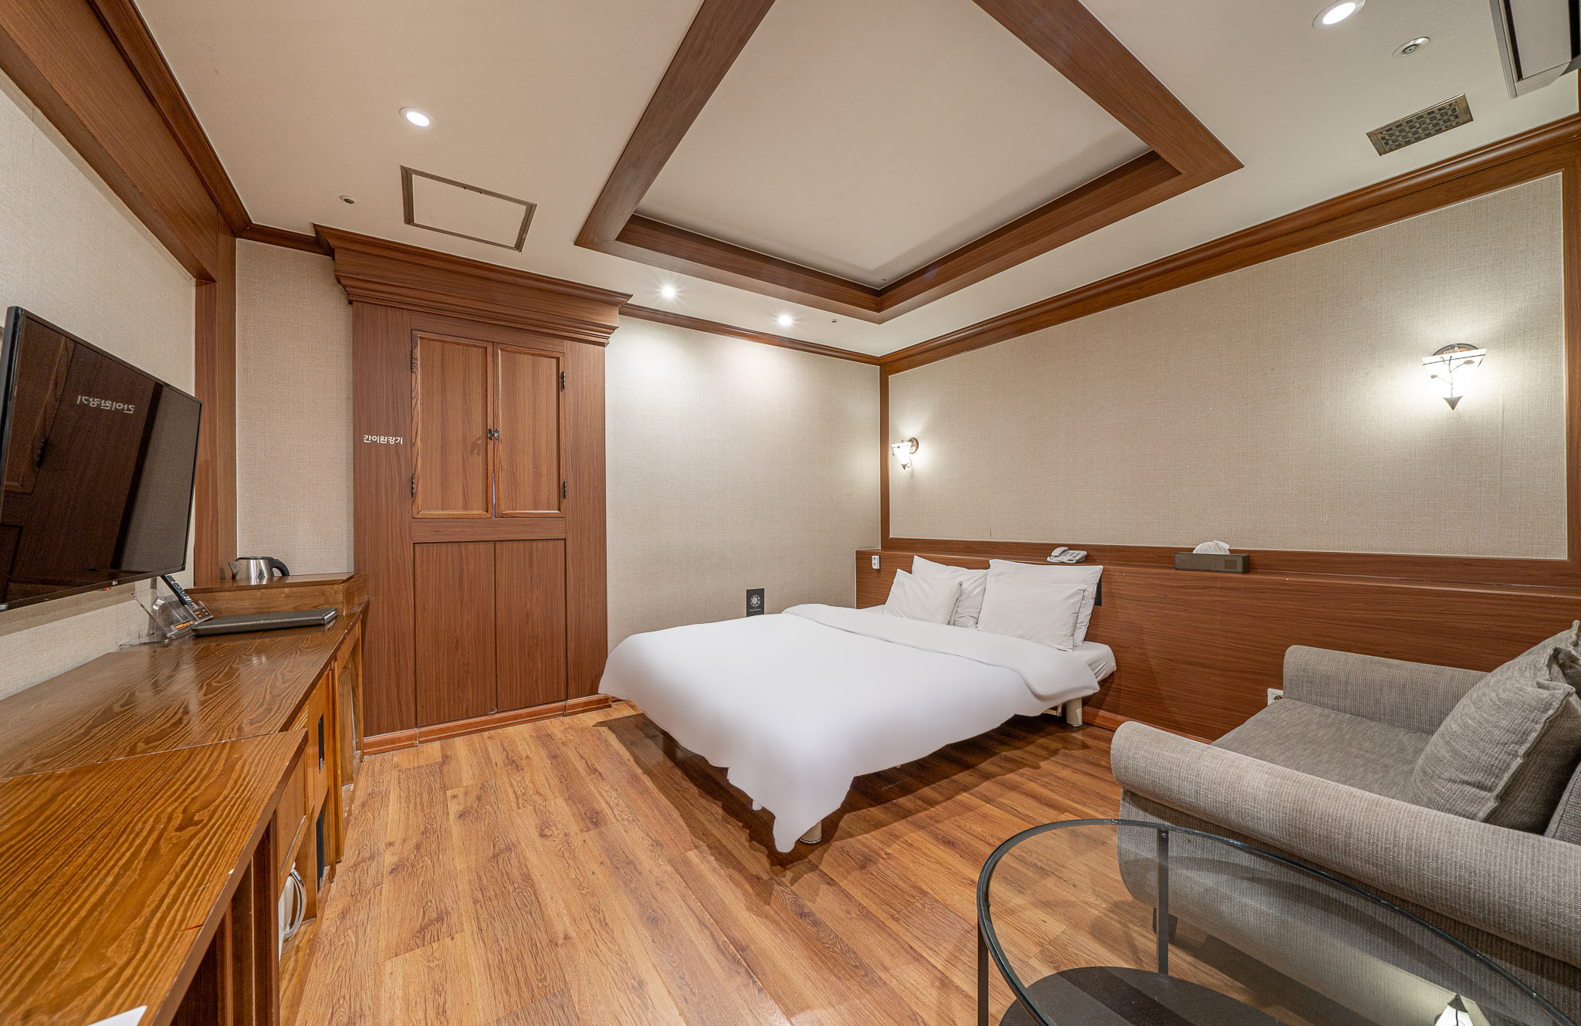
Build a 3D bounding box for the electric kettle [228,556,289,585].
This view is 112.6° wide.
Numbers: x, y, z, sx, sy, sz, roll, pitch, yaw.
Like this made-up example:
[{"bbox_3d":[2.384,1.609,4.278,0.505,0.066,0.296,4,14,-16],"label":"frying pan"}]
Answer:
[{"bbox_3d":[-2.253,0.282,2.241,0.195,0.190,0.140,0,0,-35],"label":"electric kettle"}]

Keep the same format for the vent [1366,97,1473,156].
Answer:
[{"bbox_3d":[2.135,-1.308,1.789,0.218,0.020,0.207,0,0,-35],"label":"vent"}]

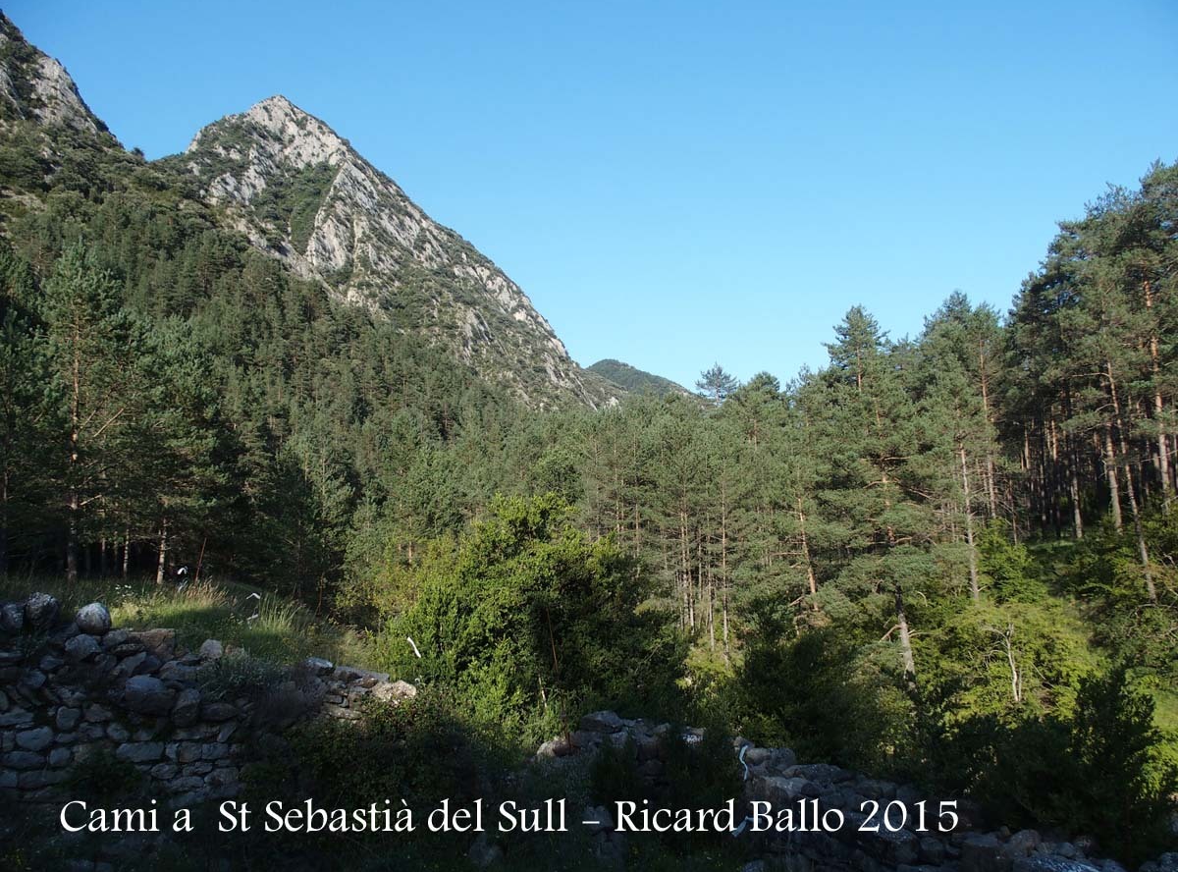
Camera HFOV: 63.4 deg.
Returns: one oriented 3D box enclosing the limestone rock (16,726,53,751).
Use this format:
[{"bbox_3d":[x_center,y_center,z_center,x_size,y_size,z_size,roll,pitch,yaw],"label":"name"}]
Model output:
[{"bbox_3d":[-4.042,2.205,6.950,0.264,0.172,0.230,-1,-7,0],"label":"limestone rock"}]

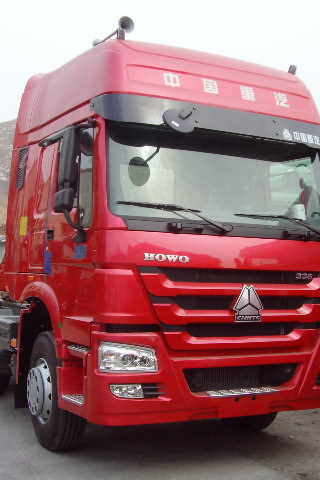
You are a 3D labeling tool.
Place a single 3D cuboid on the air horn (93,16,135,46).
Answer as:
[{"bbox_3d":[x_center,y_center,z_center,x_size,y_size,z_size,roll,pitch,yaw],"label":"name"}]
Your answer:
[{"bbox_3d":[-0.427,-1.724,6.163,0.140,0.180,0.700,3,-3,-28],"label":"air horn"}]

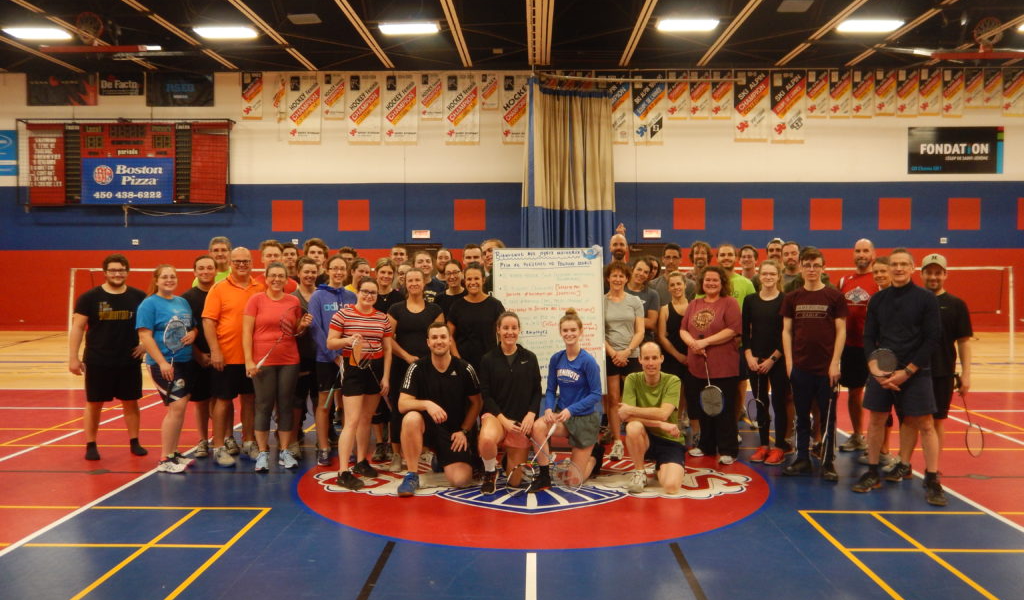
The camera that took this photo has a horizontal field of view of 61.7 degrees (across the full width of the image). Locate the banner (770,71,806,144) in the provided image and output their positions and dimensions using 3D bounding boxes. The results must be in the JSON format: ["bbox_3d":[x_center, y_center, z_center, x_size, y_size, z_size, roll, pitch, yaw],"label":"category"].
[{"bbox_3d":[6.445,-4.509,20.050,0.846,1.719,0.040,0,2,1],"label":"banner"}]

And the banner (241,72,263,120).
[{"bbox_3d":[-6.332,-4.968,20.918,0.520,1.156,0.050,0,2,1],"label":"banner"}]

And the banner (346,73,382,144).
[{"bbox_3d":[-3.576,-4.651,20.869,0.830,1.726,0.050,0,2,1],"label":"banner"}]

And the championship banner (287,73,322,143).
[{"bbox_3d":[-5.113,-4.724,21.192,0.844,1.753,0.030,0,2,1],"label":"championship banner"}]

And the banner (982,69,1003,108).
[{"bbox_3d":[11.493,-5.051,20.520,0.425,0.949,0.050,0,2,1],"label":"banner"}]

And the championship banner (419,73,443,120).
[{"bbox_3d":[-1.974,-4.994,21.107,0.554,1.171,0.030,0,2,1],"label":"championship banner"}]

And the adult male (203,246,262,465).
[{"bbox_3d":[-2.283,0.448,7.083,0.560,1.768,0.380,-1,2,-18],"label":"adult male"}]

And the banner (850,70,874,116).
[{"bbox_3d":[8.386,-4.914,20.479,0.526,1.136,0.030,0,2,1],"label":"banner"}]

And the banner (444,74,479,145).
[{"bbox_3d":[-1.172,-4.505,20.212,0.785,1.698,0.040,0,2,1],"label":"banner"}]

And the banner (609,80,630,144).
[{"bbox_3d":[2.401,-4.476,20.137,0.792,1.668,0.040,0,2,1],"label":"banner"}]

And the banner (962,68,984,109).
[{"bbox_3d":[11.013,-5.009,20.410,0.496,0.936,0.030,0,2,1],"label":"banner"}]

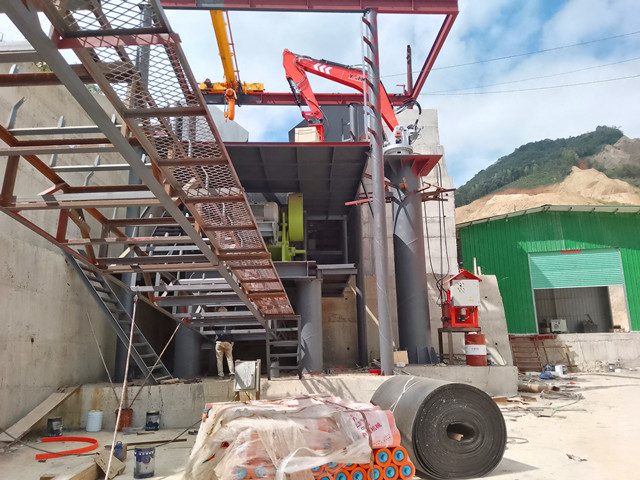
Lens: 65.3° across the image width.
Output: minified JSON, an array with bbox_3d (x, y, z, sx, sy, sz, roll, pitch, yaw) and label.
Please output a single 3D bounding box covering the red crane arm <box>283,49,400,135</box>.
[{"bbox_3d":[0.716,-5.161,17.507,4.043,3.434,0.500,-2,-13,3],"label":"red crane arm"}]

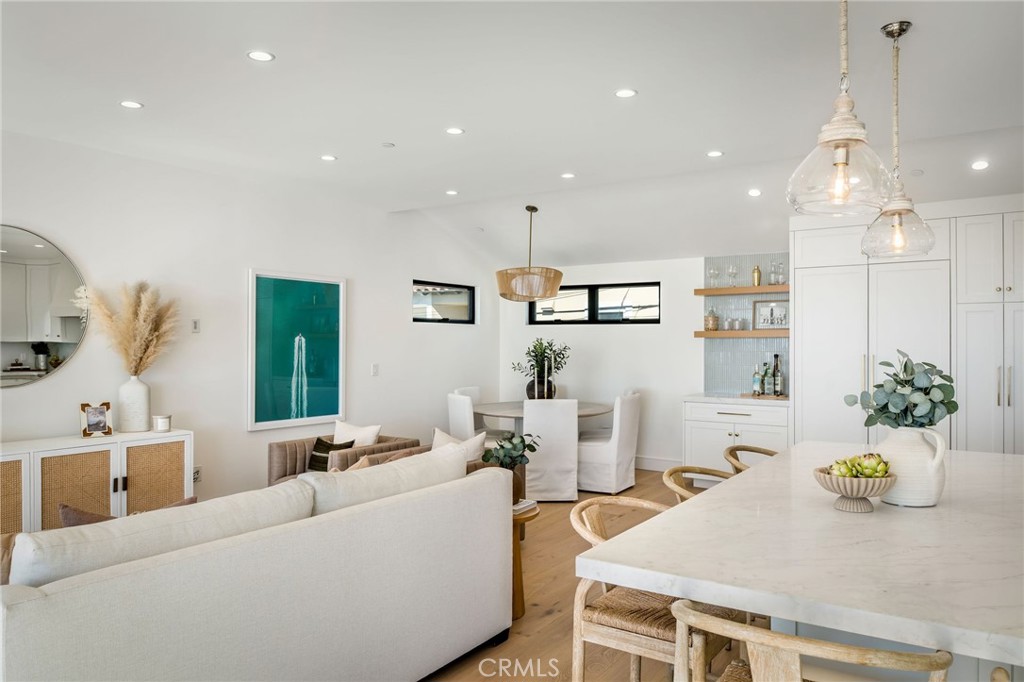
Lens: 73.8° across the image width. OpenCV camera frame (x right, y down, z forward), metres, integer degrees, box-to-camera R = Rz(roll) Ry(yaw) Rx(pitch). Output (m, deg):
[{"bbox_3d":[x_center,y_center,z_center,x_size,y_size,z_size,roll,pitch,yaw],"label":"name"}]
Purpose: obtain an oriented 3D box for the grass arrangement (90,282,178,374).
[{"bbox_3d":[-2.693,-0.082,4.868,0.440,0.680,0.590,0,-1,34],"label":"grass arrangement"}]

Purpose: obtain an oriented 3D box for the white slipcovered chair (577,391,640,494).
[{"bbox_3d":[0.937,1.022,7.028,0.620,0.960,0.500,0,-1,34],"label":"white slipcovered chair"}]

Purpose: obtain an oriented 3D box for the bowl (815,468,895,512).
[{"bbox_3d":[1.093,0.476,2.177,0.236,0.115,0.236,0,0,34],"label":"bowl"}]

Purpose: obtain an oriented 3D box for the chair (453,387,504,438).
[{"bbox_3d":[-0.236,1.012,7.657,0.620,0.940,0.500,0,0,34],"label":"chair"}]

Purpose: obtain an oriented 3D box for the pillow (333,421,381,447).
[{"bbox_3d":[-1.294,0.859,5.561,0.520,0.450,0.160,0,-18,34],"label":"pillow"}]

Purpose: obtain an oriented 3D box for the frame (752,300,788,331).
[{"bbox_3d":[2.695,-0.262,7.025,0.405,0.305,0.030,0,-8,34],"label":"frame"}]

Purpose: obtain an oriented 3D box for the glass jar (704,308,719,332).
[{"bbox_3d":[2.134,-0.233,7.293,0.140,0.262,0.140,0,-1,0],"label":"glass jar"}]

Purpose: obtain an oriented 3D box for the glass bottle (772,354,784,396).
[{"bbox_3d":[2.717,0.348,6.970,0.090,0.420,0.090,0,-1,34],"label":"glass bottle"}]

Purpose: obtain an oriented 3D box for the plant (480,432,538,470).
[{"bbox_3d":[-0.003,0.583,3.600,0.300,0.210,0.270,0,-1,0],"label":"plant"}]

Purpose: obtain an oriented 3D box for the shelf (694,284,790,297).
[{"bbox_3d":[2.456,-0.510,7.091,1.035,0.071,0.305,0,0,34],"label":"shelf"}]

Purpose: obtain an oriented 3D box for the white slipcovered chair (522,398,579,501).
[{"bbox_3d":[0.337,1.006,6.454,0.495,0.950,0.610,0,-1,-2],"label":"white slipcovered chair"}]

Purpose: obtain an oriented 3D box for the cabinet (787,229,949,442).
[{"bbox_3d":[3.319,0.226,6.306,1.250,2.530,0.630,0,-1,34],"label":"cabinet"}]

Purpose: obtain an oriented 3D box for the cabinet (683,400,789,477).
[{"bbox_3d":[2.373,1.053,7.011,1.030,0.910,0.660,0,-1,34],"label":"cabinet"}]

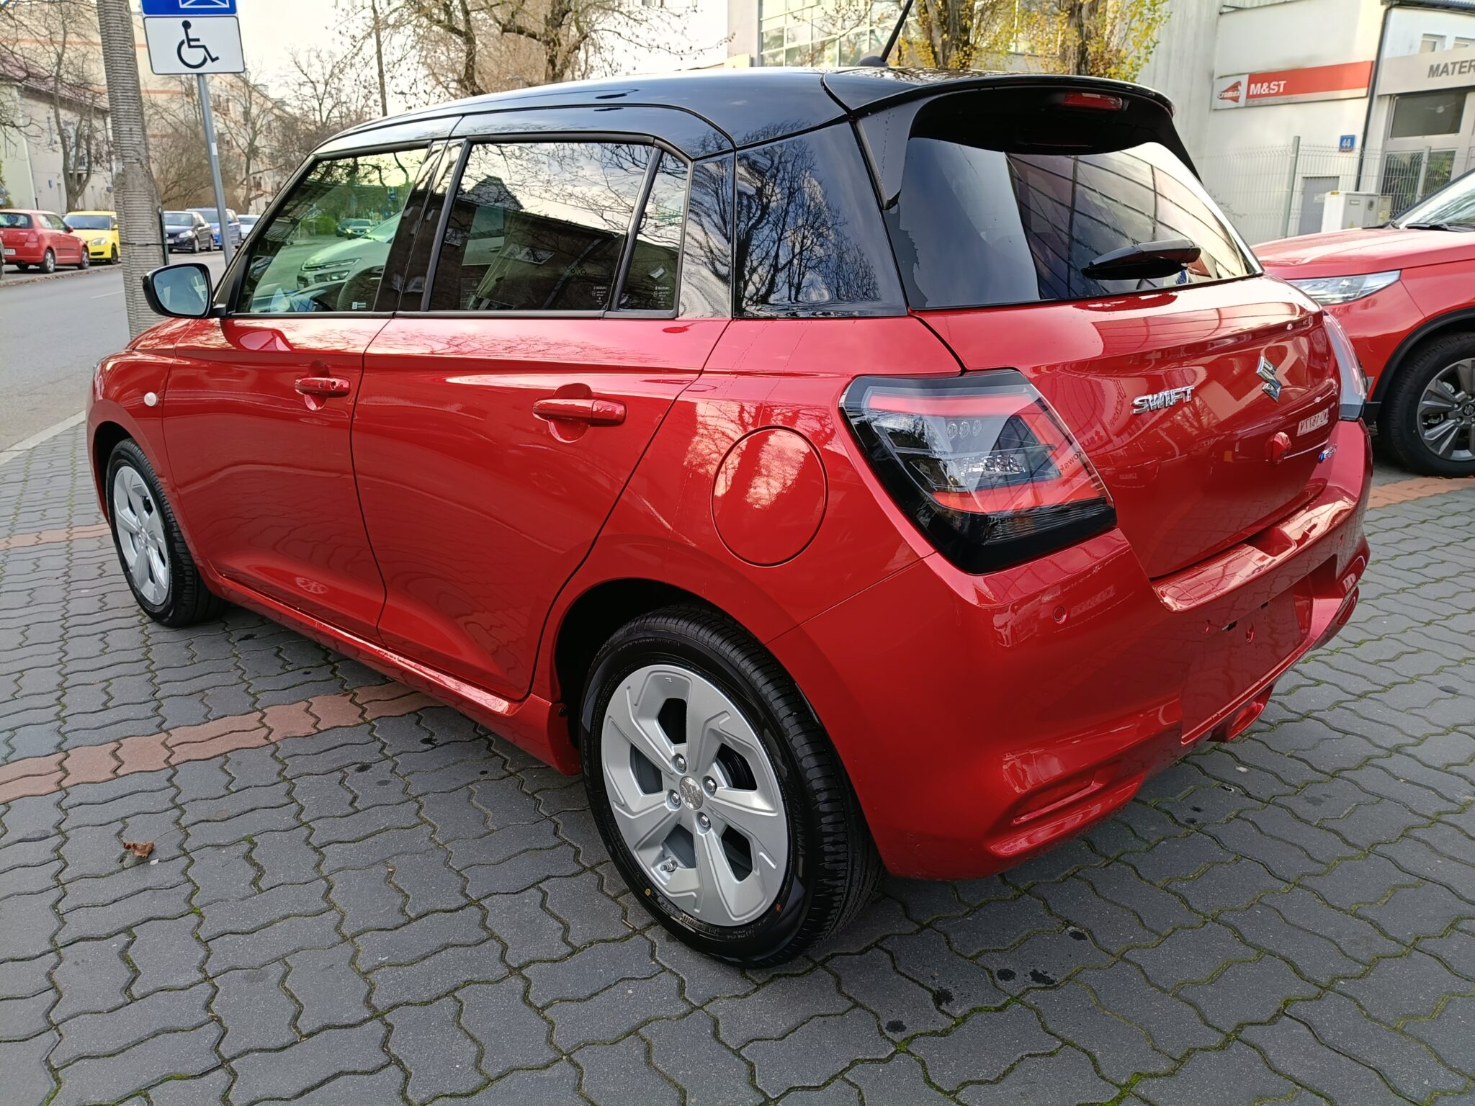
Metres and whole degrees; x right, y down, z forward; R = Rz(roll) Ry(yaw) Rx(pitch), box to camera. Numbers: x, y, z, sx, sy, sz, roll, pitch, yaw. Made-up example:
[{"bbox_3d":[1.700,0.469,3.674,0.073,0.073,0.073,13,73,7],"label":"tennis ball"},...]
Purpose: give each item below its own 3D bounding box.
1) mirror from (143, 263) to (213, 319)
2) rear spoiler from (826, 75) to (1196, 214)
[{"bbox_3d":[-1.320,-0.625,2.645,0.120,0.130,0.195,12,20,37],"label":"mirror"},{"bbox_3d":[0.525,-0.737,2.009,0.270,0.240,1.130,14,22,42],"label":"rear spoiler"}]

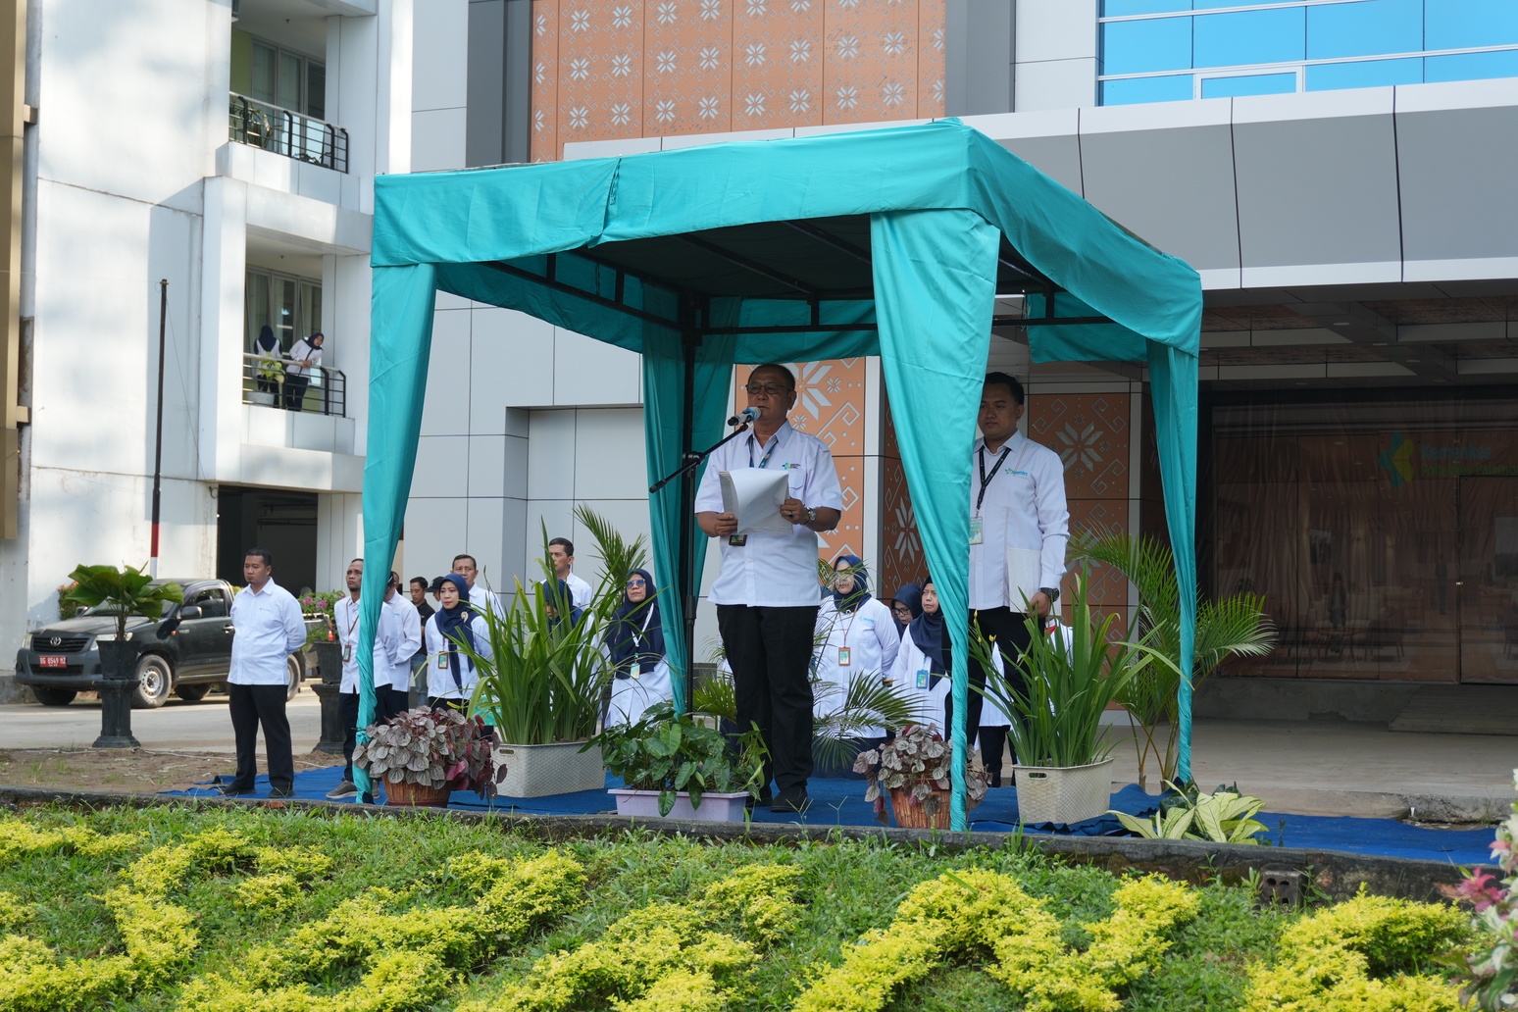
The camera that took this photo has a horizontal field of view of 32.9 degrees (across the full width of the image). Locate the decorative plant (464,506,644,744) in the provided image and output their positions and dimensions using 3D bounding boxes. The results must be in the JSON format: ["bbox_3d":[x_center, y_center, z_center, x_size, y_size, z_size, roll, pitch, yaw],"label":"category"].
[{"bbox_3d":[-0.815,0.478,10.250,0.700,0.920,0.600,1,-2,0],"label":"decorative plant"}]

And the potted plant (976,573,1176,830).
[{"bbox_3d":[1.137,0.687,9.433,0.720,0.930,0.620,1,-2,0],"label":"potted plant"}]

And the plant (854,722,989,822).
[{"bbox_3d":[0.585,0.974,9.300,0.500,0.380,0.460,1,-2,0],"label":"plant"}]

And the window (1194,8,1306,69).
[{"bbox_3d":[5.154,-4.913,27.000,1.220,0.600,0.100,0,-2,25],"label":"window"}]

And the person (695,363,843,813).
[{"bbox_3d":[0.031,0.308,9.669,0.560,1.700,0.460,0,-2,23],"label":"person"}]

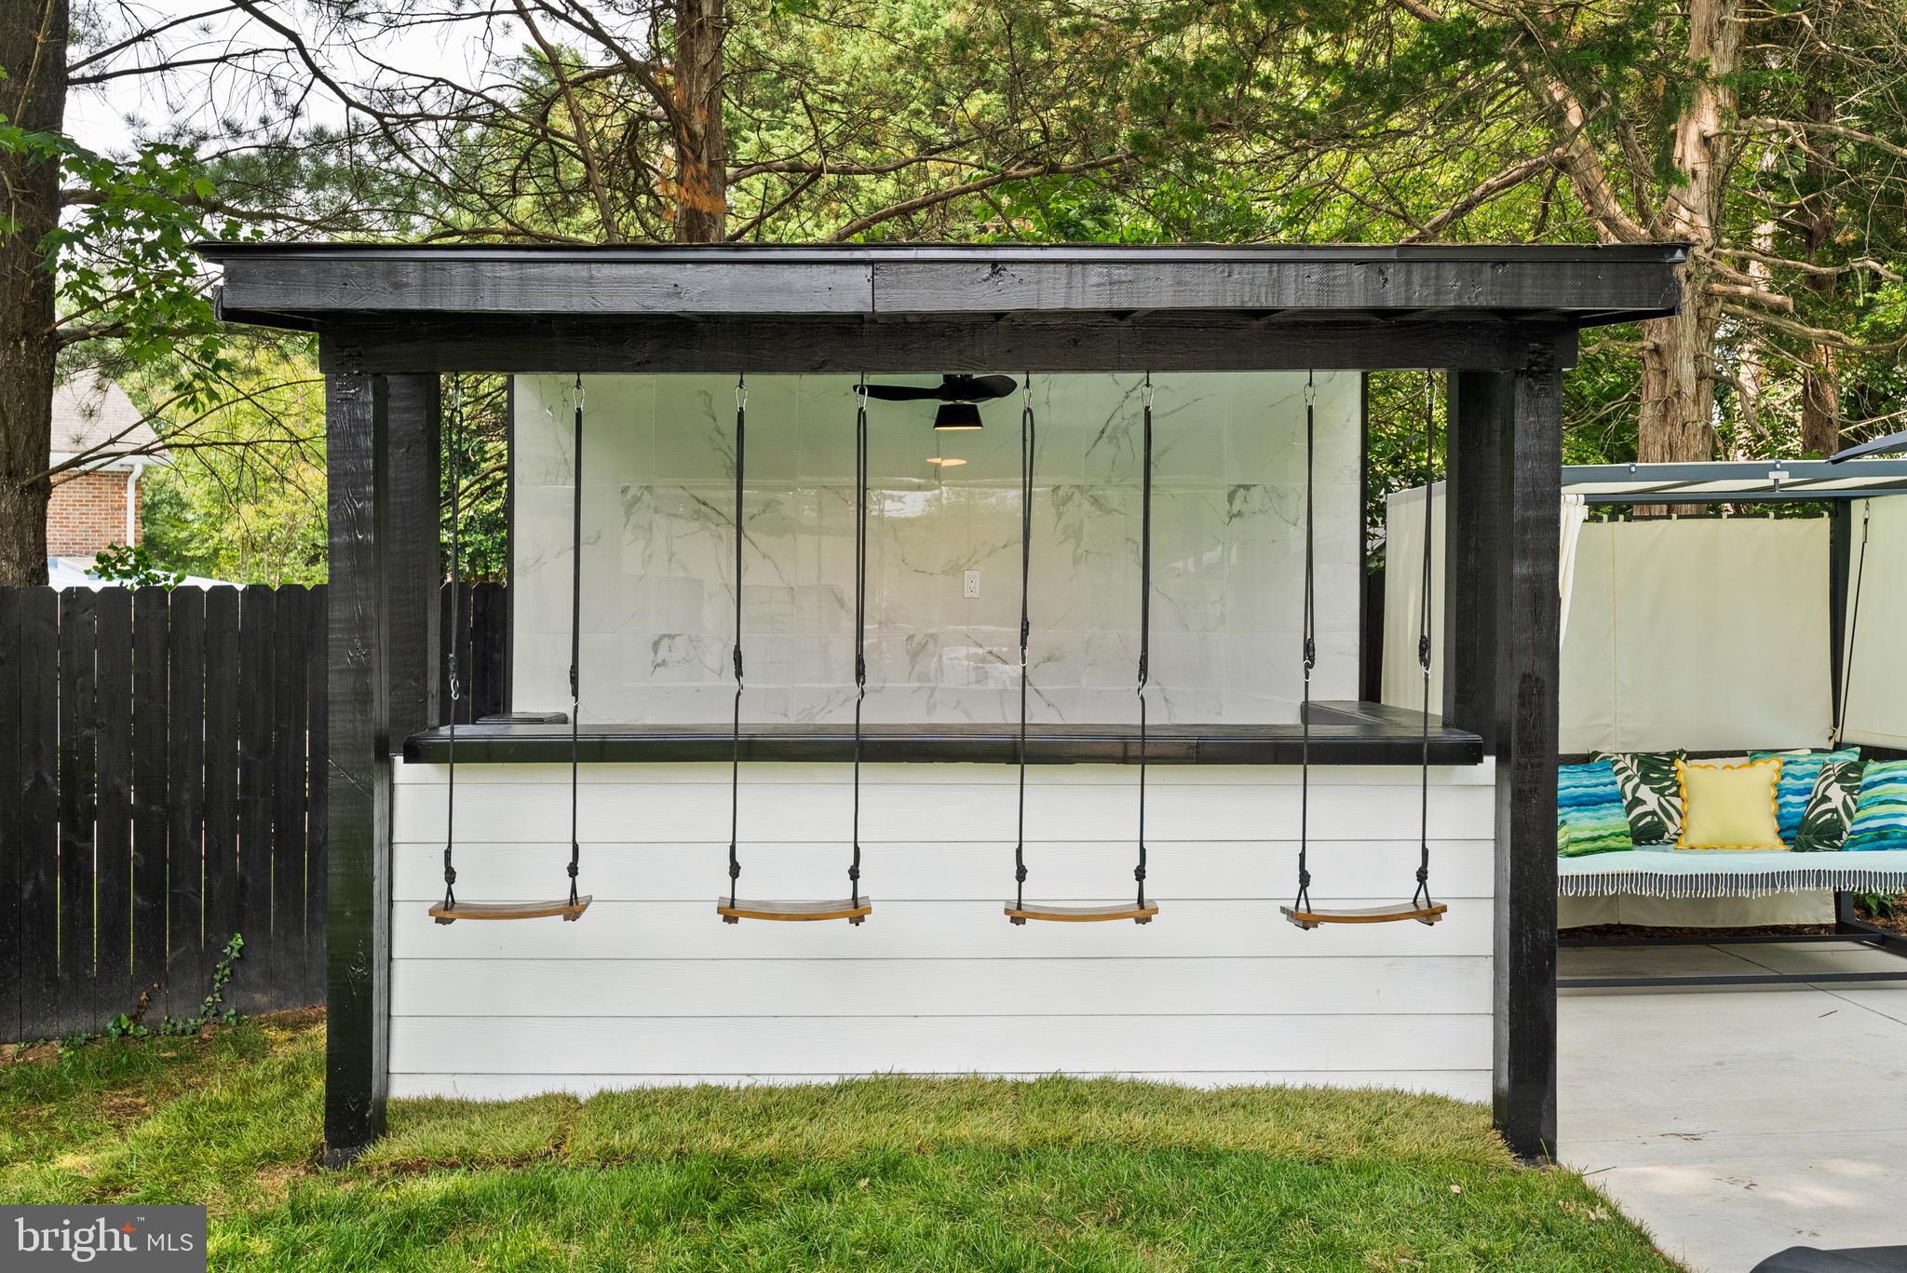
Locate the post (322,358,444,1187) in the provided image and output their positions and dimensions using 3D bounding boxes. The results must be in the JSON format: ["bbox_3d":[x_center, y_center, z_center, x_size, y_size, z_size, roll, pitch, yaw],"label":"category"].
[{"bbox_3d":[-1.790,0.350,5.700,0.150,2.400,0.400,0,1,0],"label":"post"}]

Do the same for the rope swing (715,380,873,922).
[{"bbox_3d":[-0.460,0.031,5.550,0.455,1.640,0.200,0,1,0],"label":"rope swing"}]

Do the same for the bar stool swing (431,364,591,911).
[{"bbox_3d":[-1.308,0.031,5.550,0.455,1.640,0.200,0,1,0],"label":"bar stool swing"}]

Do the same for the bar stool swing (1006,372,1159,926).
[{"bbox_3d":[0.387,0.031,5.550,0.455,1.640,0.200,0,1,0],"label":"bar stool swing"}]

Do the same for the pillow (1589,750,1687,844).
[{"bbox_3d":[3.250,0.775,8.830,0.440,0.460,0.150,0,-12,0],"label":"pillow"}]

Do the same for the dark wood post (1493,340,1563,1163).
[{"bbox_3d":[1.725,0.338,5.570,0.145,2.430,0.145,0,1,0],"label":"dark wood post"}]

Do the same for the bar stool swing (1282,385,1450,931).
[{"bbox_3d":[1.235,0.035,5.550,0.455,1.640,0.200,0,1,0],"label":"bar stool swing"}]

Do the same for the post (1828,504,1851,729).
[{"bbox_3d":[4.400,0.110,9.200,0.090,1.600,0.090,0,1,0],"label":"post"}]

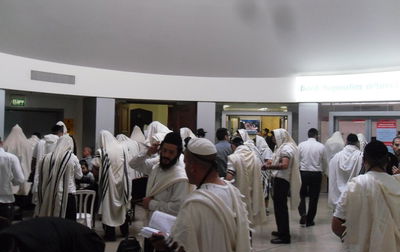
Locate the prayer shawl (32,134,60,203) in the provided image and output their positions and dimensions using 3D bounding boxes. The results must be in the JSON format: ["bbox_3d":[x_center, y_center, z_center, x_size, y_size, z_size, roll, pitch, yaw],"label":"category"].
[{"bbox_3d":[-2.419,0.687,6.504,0.560,1.100,0.400,0,0,14],"label":"prayer shawl"}]

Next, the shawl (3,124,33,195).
[{"bbox_3d":[-3.204,0.592,7.104,0.550,1.220,0.450,0,0,6],"label":"shawl"}]

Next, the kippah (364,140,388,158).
[{"bbox_3d":[1.200,0.160,2.750,0.165,0.115,0.175,1,-2,13],"label":"kippah"}]

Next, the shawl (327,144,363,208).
[{"bbox_3d":[2.174,0.759,6.003,0.540,0.970,0.380,0,0,9],"label":"shawl"}]

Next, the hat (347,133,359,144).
[{"bbox_3d":[2.300,0.193,6.100,0.175,0.150,0.200,1,-2,18],"label":"hat"}]

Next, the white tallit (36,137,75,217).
[{"bbox_3d":[-1.822,0.647,5.104,0.480,1.080,0.400,0,0,14],"label":"white tallit"}]

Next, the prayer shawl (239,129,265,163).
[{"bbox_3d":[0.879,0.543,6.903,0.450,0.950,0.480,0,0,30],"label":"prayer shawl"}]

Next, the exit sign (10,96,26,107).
[{"bbox_3d":[-4.488,-0.598,10.000,0.360,0.210,0.060,1,-2,-14],"label":"exit sign"}]

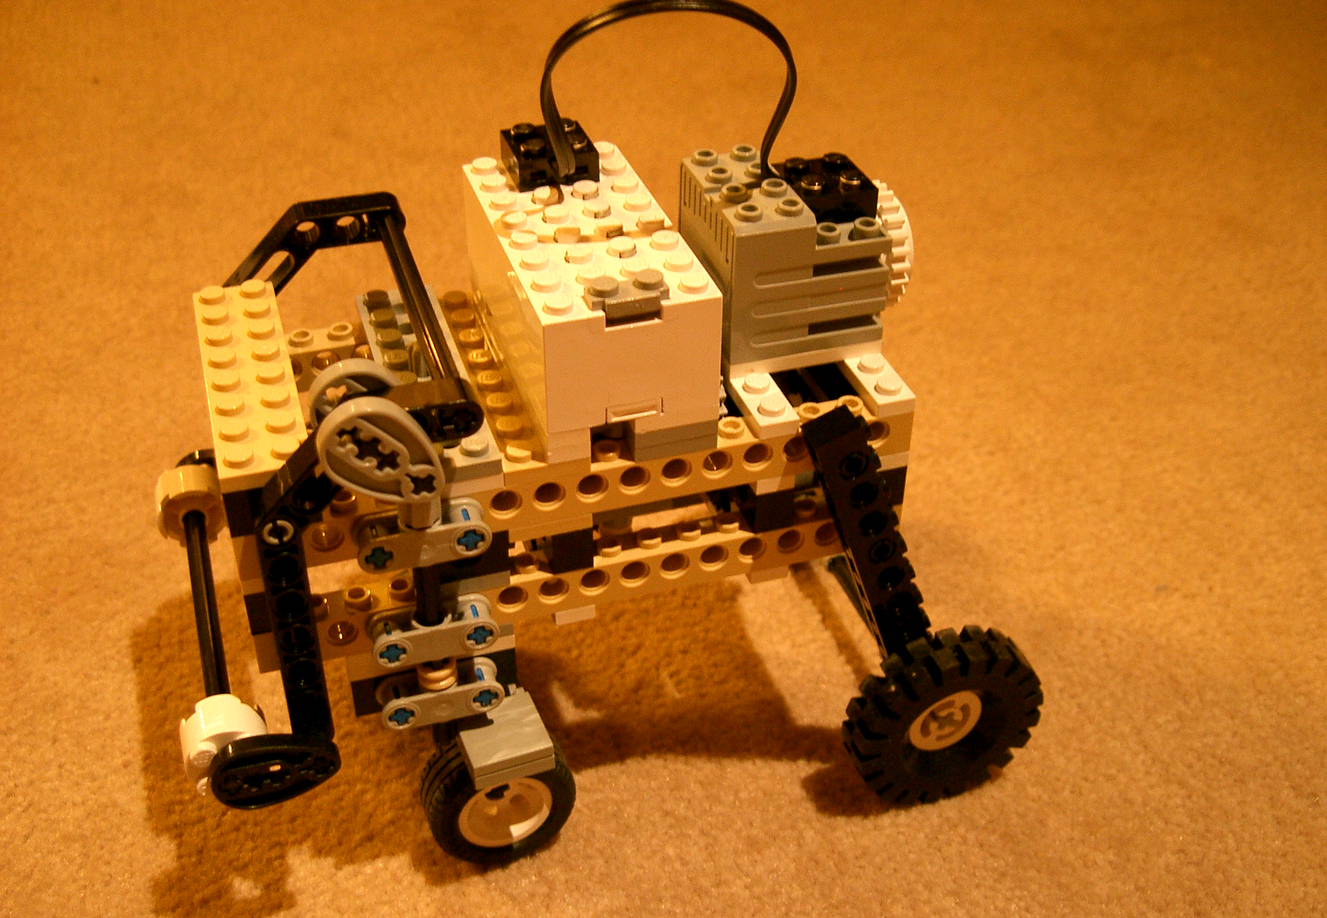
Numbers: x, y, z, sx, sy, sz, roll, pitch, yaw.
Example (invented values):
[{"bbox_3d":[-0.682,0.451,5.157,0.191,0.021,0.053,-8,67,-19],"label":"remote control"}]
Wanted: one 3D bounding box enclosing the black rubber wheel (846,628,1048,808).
[{"bbox_3d":[0.058,0.052,0.312,0.042,0.042,0.015,-14,39,-12],"label":"black rubber wheel"}]

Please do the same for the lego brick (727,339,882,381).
[{"bbox_3d":[0.024,-0.027,0.299,0.032,0.003,0.027,-10,38,-15],"label":"lego brick"}]

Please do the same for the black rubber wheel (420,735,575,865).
[{"bbox_3d":[-0.034,0.069,0.310,0.030,0.030,0.014,-16,39,-15],"label":"black rubber wheel"}]

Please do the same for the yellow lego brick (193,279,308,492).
[{"bbox_3d":[-0.076,-0.016,0.273,0.016,0.005,0.064,-10,38,-15],"label":"yellow lego brick"}]

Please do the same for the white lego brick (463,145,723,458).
[{"bbox_3d":[-0.015,-0.033,0.283,0.032,0.030,0.064,-10,38,-15],"label":"white lego brick"}]

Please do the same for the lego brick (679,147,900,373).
[{"bbox_3d":[0.023,-0.042,0.291,0.032,0.030,0.032,-10,38,-15],"label":"lego brick"}]

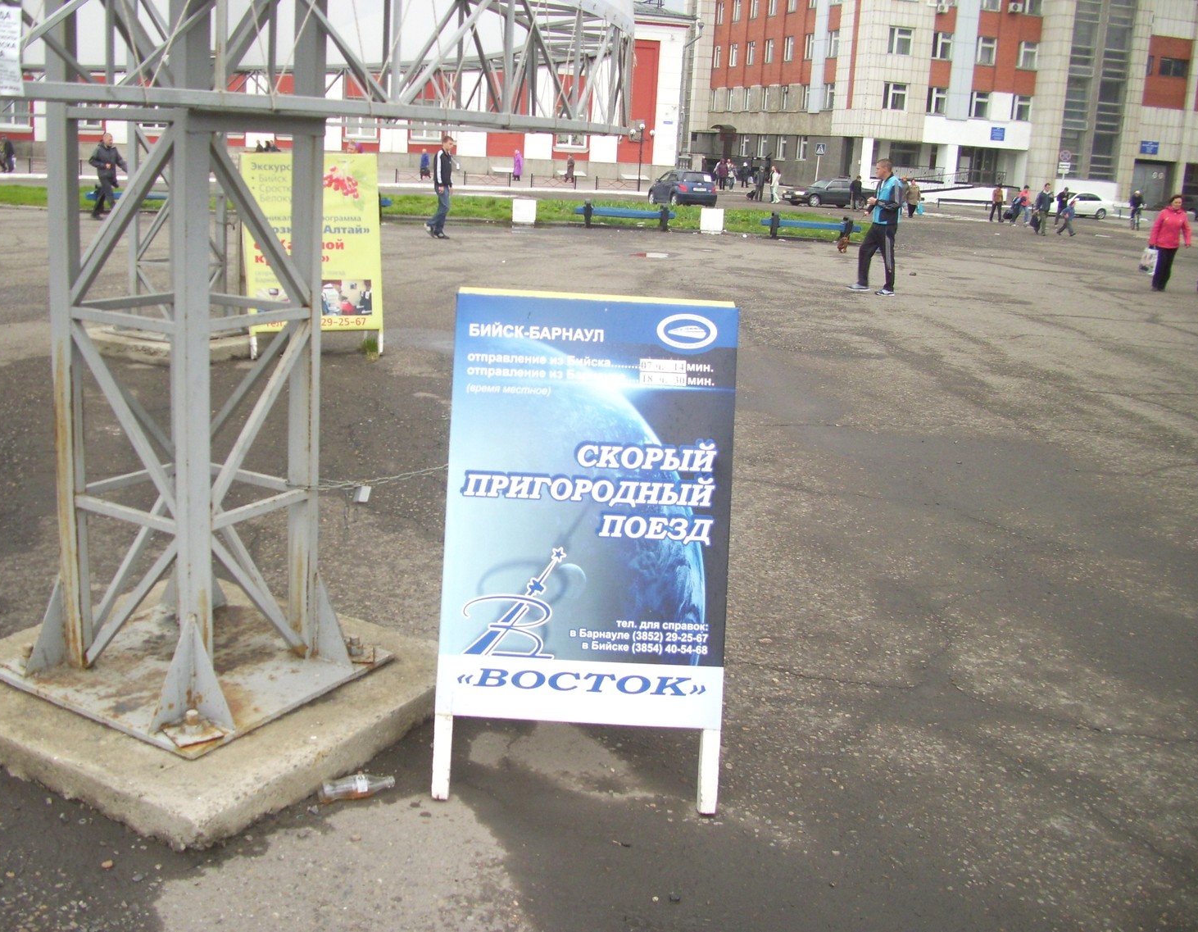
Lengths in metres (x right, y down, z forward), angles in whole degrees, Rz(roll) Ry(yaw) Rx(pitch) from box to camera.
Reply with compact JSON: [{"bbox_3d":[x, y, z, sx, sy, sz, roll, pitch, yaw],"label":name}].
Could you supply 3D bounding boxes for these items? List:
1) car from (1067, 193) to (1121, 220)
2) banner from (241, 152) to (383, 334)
[{"bbox_3d":[26.300,-14.336,67.000,4.450,1.420,1.700,-3,16,-25],"label":"car"},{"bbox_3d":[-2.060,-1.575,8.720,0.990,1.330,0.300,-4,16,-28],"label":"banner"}]

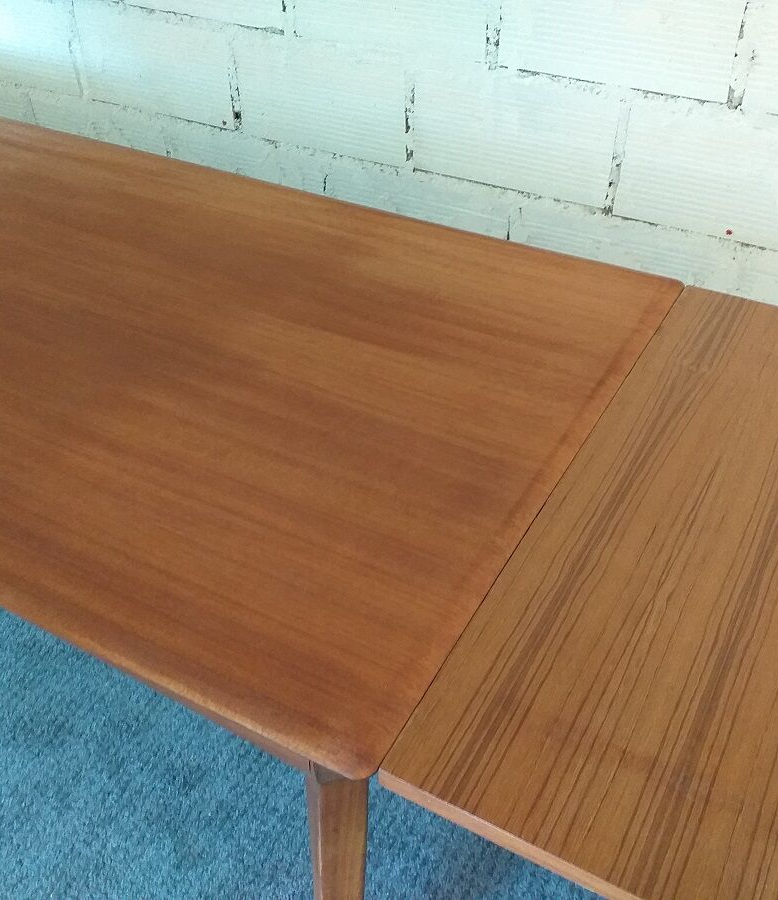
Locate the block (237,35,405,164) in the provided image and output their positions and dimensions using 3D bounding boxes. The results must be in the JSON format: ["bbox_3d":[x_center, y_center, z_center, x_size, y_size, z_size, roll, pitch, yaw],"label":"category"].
[{"bbox_3d":[-0.097,-0.738,1.845,0.387,0.194,0.180,19,40,21],"label":"block"}]

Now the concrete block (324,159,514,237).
[{"bbox_3d":[0.092,-0.501,1.892,0.401,0.194,0.180,19,40,21],"label":"concrete block"}]

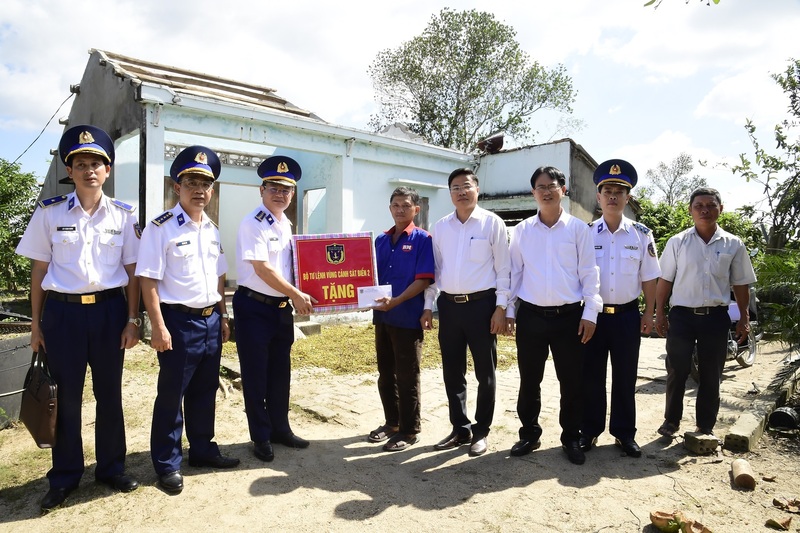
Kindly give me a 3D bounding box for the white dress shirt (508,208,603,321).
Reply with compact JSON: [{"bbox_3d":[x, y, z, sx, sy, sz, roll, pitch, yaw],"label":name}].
[{"bbox_3d":[0.901,0.000,3.130,0.530,0.660,0.290,1,1,17],"label":"white dress shirt"}]

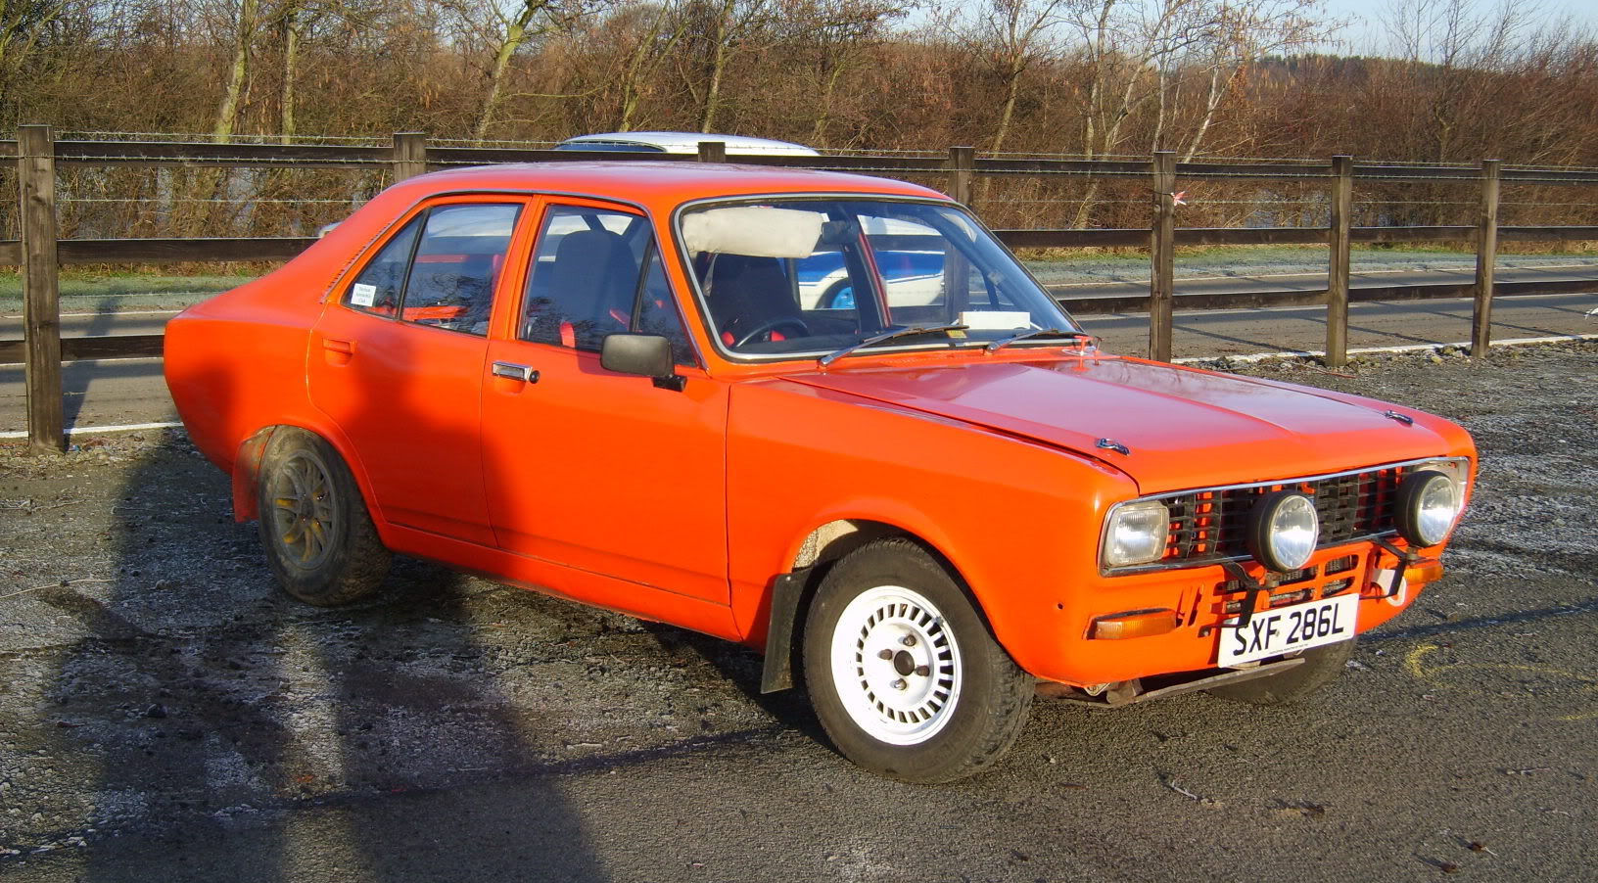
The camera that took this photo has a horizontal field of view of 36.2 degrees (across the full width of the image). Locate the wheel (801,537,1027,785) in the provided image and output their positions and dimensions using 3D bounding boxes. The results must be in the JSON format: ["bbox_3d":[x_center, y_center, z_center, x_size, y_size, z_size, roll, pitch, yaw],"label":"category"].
[{"bbox_3d":[0.271,0.500,5.594,0.552,0.550,0.175,7,9,38],"label":"wheel"}]

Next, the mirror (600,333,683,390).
[{"bbox_3d":[-0.381,-0.194,5.920,0.185,0.132,0.085,-2,8,-26],"label":"mirror"}]

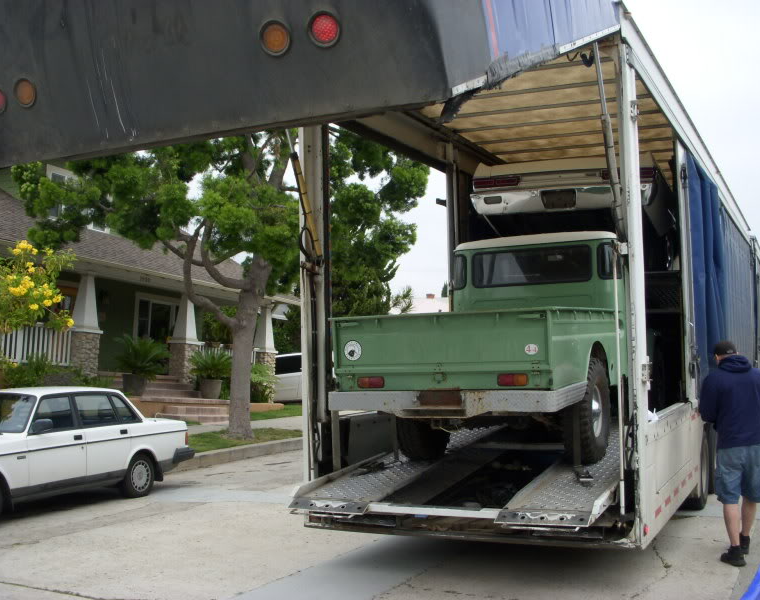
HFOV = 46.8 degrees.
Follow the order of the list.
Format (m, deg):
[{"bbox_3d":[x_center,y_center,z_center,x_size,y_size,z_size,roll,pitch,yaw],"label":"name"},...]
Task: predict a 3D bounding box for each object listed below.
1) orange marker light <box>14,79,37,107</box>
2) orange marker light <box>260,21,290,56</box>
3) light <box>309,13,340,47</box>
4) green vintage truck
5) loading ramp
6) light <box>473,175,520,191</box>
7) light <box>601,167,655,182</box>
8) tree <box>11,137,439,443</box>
[{"bbox_3d":[-1.578,-0.922,3.910,0.130,0.130,0.040,-2,22,29],"label":"orange marker light"},{"bbox_3d":[-0.384,-0.960,3.220,0.130,0.130,0.040,-2,22,29],"label":"orange marker light"},{"bbox_3d":[-0.199,-0.962,3.120,0.130,0.130,0.040,-2,22,29],"label":"light"},{"bbox_3d":[1.447,0.317,8.318,1.690,1.950,5.000,-3,0,26],"label":"green vintage truck"},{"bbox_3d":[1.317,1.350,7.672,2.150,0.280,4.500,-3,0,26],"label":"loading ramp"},{"bbox_3d":[1.182,-1.192,8.910,0.520,0.140,0.120,-3,-4,26],"label":"light"},{"bbox_3d":[2.350,-1.191,8.337,0.520,0.140,0.120,-3,-4,26],"label":"light"},{"bbox_3d":[-3.208,-1.190,18.000,7.300,8.000,6.800,-2,-7,18],"label":"tree"}]

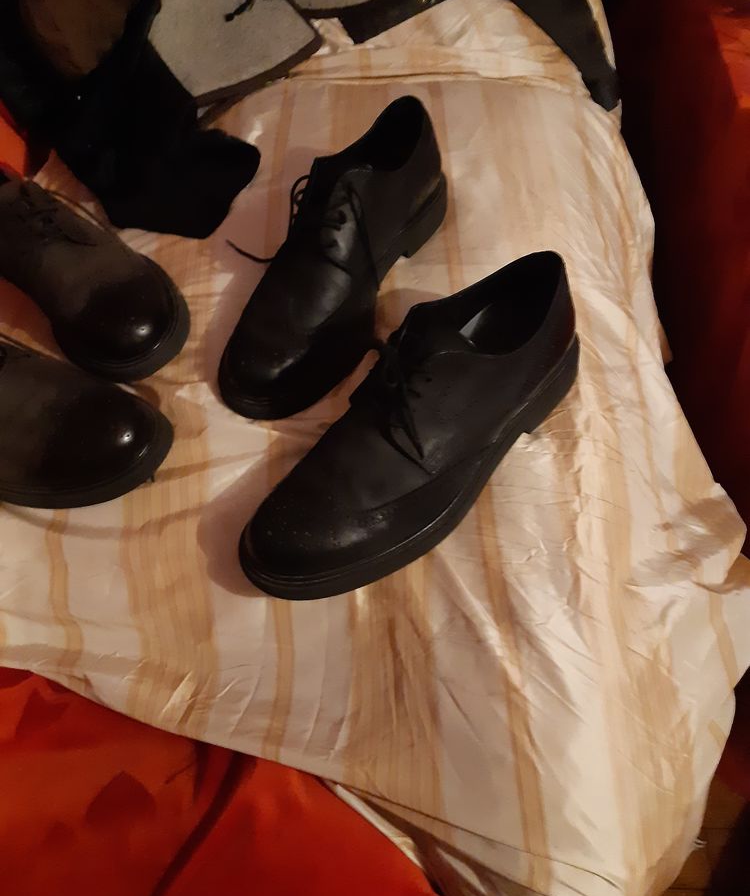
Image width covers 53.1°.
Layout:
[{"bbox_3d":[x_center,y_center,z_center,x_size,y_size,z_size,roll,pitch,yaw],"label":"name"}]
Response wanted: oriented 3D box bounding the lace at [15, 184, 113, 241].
[{"bbox_3d":[-0.270,-0.196,0.647,0.080,0.045,0.060,34,65,27],"label":"lace"}]

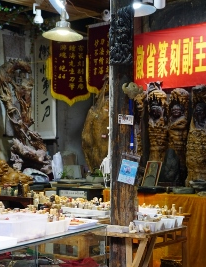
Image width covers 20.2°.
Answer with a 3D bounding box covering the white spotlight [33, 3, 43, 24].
[{"bbox_3d":[-0.558,-1.038,5.000,0.085,0.190,0.100,-1,2,-30],"label":"white spotlight"}]

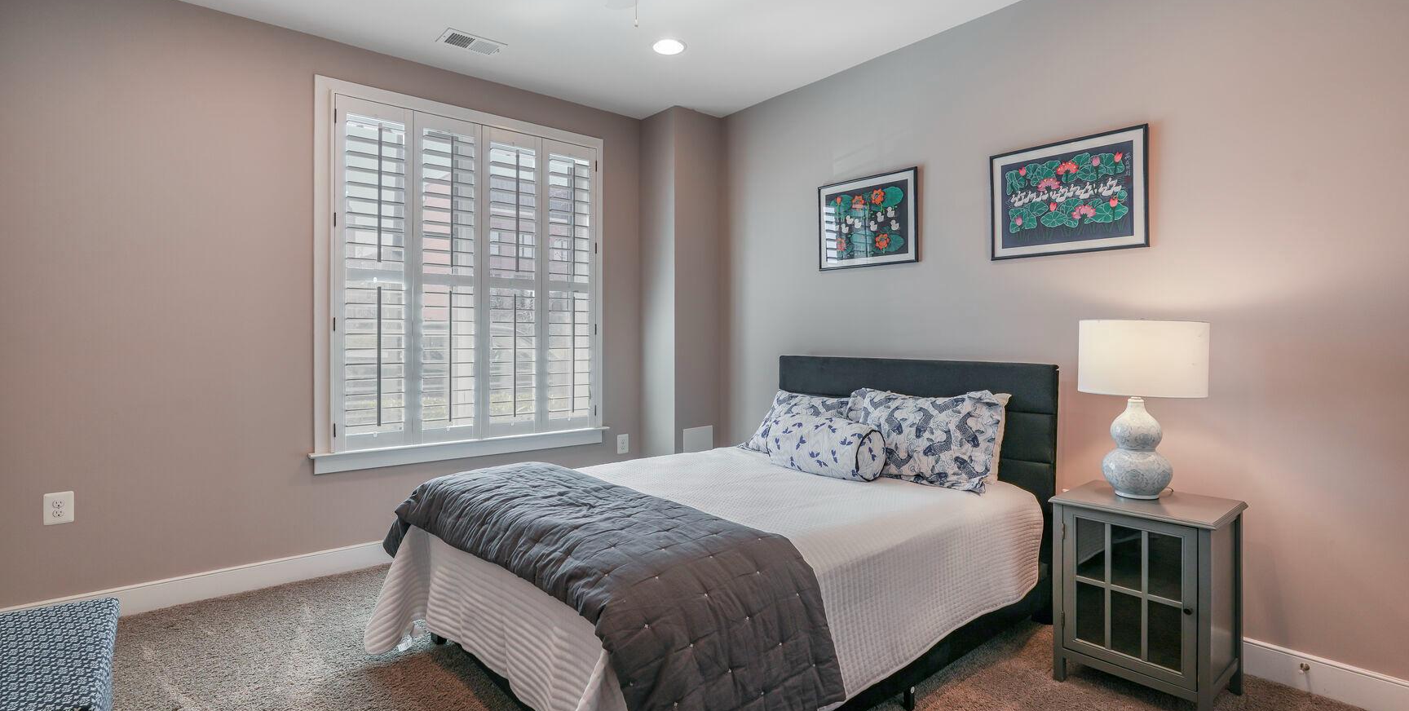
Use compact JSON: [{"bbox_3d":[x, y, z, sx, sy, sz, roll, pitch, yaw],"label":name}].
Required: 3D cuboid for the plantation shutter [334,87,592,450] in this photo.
[{"bbox_3d":[-1.327,-0.411,3.889,1.690,2.010,0.110,-1,1,-40],"label":"plantation shutter"}]

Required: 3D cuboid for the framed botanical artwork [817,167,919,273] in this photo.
[{"bbox_3d":[0.883,-0.730,3.646,0.024,0.487,0.648,-1,1,-40],"label":"framed botanical artwork"}]

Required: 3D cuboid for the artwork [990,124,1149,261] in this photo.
[{"bbox_3d":[1.539,-0.675,2.855,0.024,0.485,0.642,-1,1,-40],"label":"artwork"}]

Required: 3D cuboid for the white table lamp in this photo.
[{"bbox_3d":[1.555,0.189,2.380,0.388,0.617,0.388,-1,1,-40],"label":"white table lamp"}]

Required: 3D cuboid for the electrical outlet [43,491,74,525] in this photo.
[{"bbox_3d":[-2.689,0.637,2.773,0.089,0.128,0.009,-1,1,-40],"label":"electrical outlet"}]

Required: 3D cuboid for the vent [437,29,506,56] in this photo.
[{"bbox_3d":[-1.190,-1.599,3.417,0.299,0.020,0.190,-1,1,-40],"label":"vent"}]

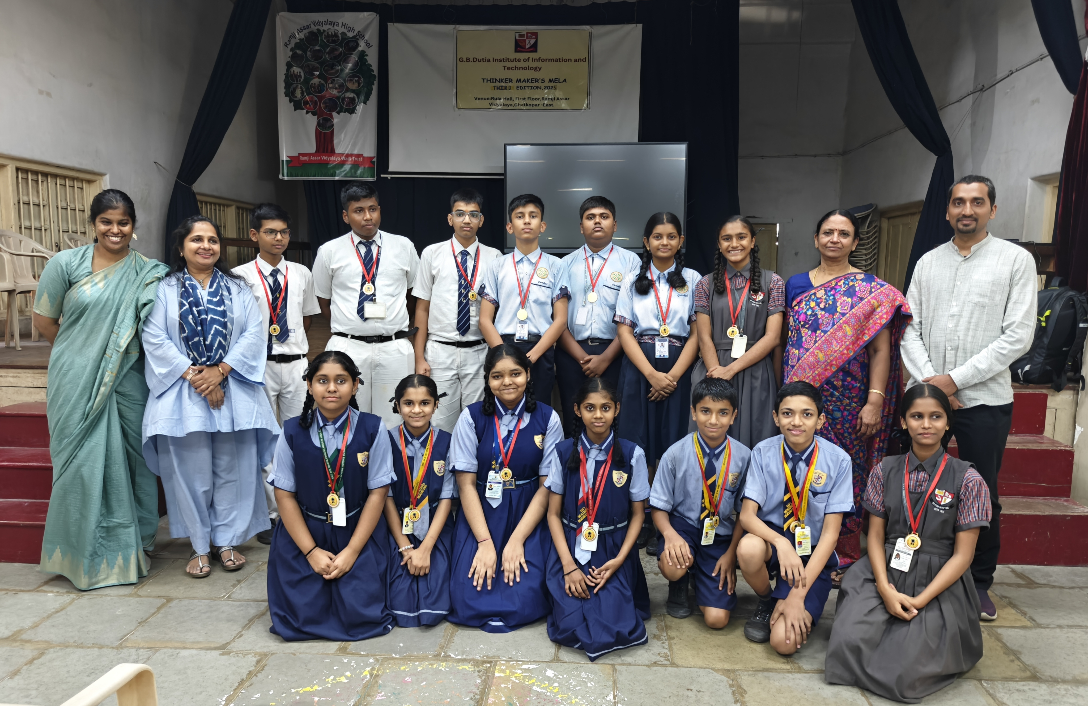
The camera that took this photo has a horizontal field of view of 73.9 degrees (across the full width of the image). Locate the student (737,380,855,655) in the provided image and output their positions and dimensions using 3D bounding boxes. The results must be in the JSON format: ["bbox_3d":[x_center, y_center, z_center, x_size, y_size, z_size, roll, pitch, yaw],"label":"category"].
[{"bbox_3d":[0.935,0.541,2.721,0.420,0.930,0.580,2,8,17],"label":"student"}]

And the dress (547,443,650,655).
[{"bbox_3d":[0.199,0.669,2.670,0.380,0.698,0.500,1,8,4],"label":"dress"}]

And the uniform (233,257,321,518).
[{"bbox_3d":[-1.263,0.198,3.459,0.400,1.310,0.250,-3,9,-22],"label":"uniform"}]

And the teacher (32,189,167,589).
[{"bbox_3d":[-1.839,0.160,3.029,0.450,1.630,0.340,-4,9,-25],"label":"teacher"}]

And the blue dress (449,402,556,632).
[{"bbox_3d":[-0.161,0.581,2.877,0.430,0.820,0.580,0,8,3],"label":"blue dress"}]

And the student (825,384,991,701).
[{"bbox_3d":[1.245,0.576,2.476,0.470,0.939,0.560,4,8,26],"label":"student"}]

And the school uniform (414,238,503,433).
[{"bbox_3d":[-0.397,0.159,3.430,0.430,1.388,0.270,-1,8,-8],"label":"school uniform"}]

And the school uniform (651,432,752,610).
[{"bbox_3d":[0.609,0.613,2.832,0.400,0.640,0.420,1,8,12],"label":"school uniform"}]

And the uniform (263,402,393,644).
[{"bbox_3d":[-0.828,0.598,2.849,0.480,0.800,0.580,-2,8,-12],"label":"uniform"}]

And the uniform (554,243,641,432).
[{"bbox_3d":[0.261,0.147,3.554,0.440,1.350,0.280,0,8,5],"label":"uniform"}]

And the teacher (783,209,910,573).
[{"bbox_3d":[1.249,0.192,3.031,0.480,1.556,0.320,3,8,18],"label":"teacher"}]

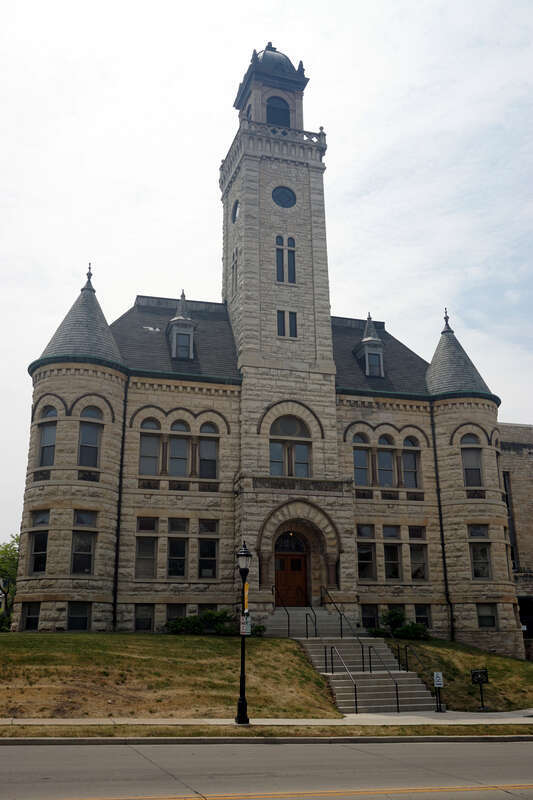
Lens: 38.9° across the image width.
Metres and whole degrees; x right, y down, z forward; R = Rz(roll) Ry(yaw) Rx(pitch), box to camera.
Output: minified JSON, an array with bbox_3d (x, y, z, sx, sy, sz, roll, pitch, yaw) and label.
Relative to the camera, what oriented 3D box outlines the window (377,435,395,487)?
[{"bbox_3d":[5.419,2.741,34.113,0.812,2.476,0.250,5,-18,-16],"label":"window"}]

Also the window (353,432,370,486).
[{"bbox_3d":[4.290,2.654,33.790,0.835,2.466,0.250,5,-18,-16],"label":"window"}]

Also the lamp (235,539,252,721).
[{"bbox_3d":[-0.577,5.832,19.193,0.400,4.432,0.400,-1,-18,0],"label":"lamp"}]

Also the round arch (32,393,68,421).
[{"bbox_3d":[-8.915,0.307,31.050,1.860,1.070,0.400,-9,-19,25],"label":"round arch"}]

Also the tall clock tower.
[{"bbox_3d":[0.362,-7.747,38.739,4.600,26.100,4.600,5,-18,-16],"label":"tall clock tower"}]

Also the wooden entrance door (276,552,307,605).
[{"bbox_3d":[1.087,7.642,32.081,1.430,2.220,0.150,5,-18,-16],"label":"wooden entrance door"}]

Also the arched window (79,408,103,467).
[{"bbox_3d":[-7.170,1.502,30.707,0.900,2.540,0.200,8,-19,-26],"label":"arched window"}]

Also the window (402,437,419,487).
[{"bbox_3d":[6.616,2.832,34.454,0.833,2.445,0.250,5,-18,-16],"label":"window"}]

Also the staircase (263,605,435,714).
[{"bbox_3d":[2.470,9.020,26.833,4.750,3.420,5.900,5,-18,-16],"label":"staircase"}]

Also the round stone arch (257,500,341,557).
[{"bbox_3d":[1.288,5.440,31.854,3.650,2.350,0.600,5,-18,-16],"label":"round stone arch"}]

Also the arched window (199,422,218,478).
[{"bbox_3d":[-2.409,2.116,31.887,0.852,2.484,0.250,5,-18,-16],"label":"arched window"}]

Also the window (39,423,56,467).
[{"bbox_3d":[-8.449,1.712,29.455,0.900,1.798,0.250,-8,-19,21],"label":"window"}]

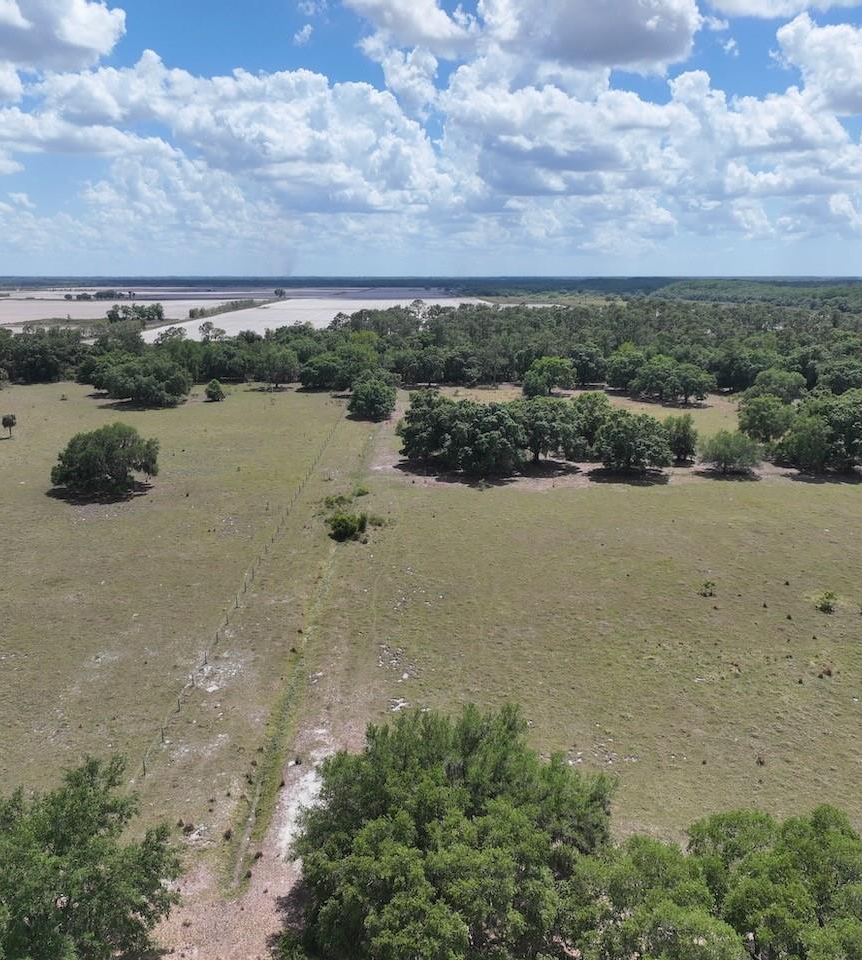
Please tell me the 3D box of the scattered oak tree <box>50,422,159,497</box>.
[{"bbox_3d":[-56.954,-3.944,155.399,18.000,11.900,17.000,-5,14,-20],"label":"scattered oak tree"}]

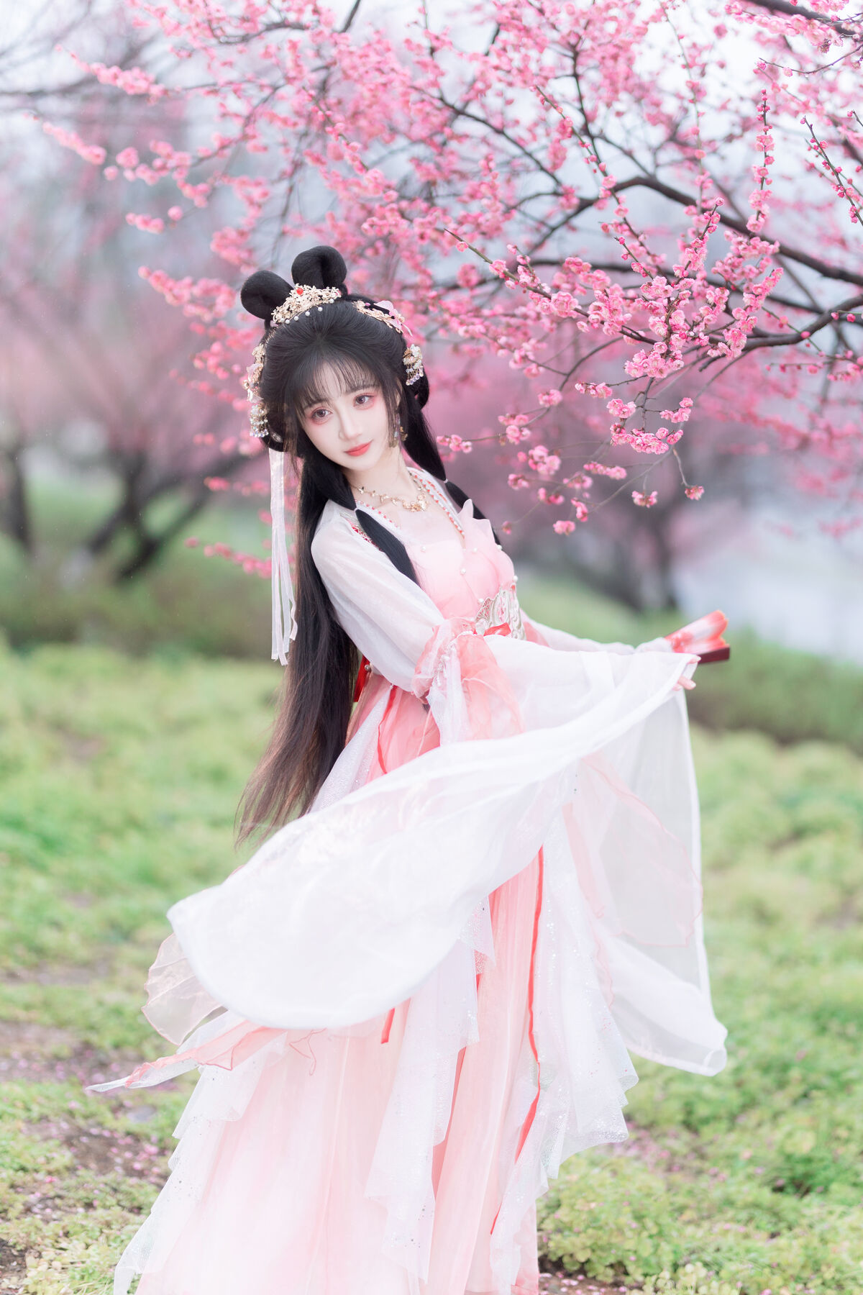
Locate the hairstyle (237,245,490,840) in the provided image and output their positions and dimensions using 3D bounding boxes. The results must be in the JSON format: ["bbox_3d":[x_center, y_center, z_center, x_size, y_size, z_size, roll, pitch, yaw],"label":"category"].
[{"bbox_3d":[-0.092,-0.149,4.400,0.330,0.860,0.340,-1,3,-27],"label":"hairstyle"}]

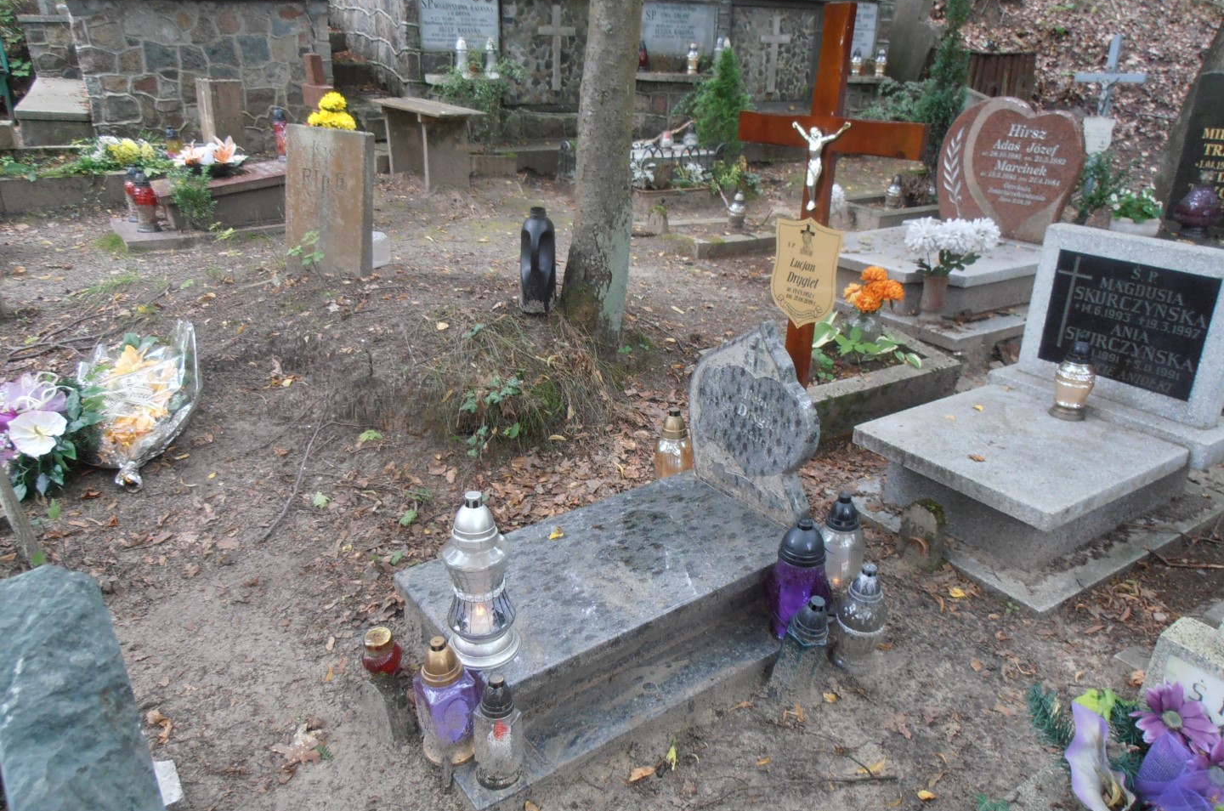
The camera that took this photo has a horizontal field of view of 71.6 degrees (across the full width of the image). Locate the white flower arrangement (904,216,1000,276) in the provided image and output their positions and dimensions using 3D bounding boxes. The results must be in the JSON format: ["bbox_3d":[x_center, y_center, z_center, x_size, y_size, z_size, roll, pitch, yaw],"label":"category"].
[{"bbox_3d":[1.550,-0.730,3.870,0.410,0.240,0.270,9,22,21],"label":"white flower arrangement"}]

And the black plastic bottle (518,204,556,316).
[{"bbox_3d":[-0.284,-0.555,3.250,0.118,0.395,0.120,7,22,17],"label":"black plastic bottle"}]

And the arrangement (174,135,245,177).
[{"bbox_3d":[-2.203,-1.360,4.650,0.360,0.200,0.270,-8,25,-23],"label":"arrangement"}]

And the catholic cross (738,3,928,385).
[{"bbox_3d":[0.718,-0.669,2.999,0.700,1.352,0.065,21,29,39],"label":"catholic cross"}]

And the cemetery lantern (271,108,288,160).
[{"bbox_3d":[-2.125,-1.741,5.450,0.100,0.340,0.100,-8,22,-21],"label":"cemetery lantern"}]

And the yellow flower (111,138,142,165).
[{"bbox_3d":[-2.859,-1.496,5.000,0.160,0.145,0.150,-10,26,-27],"label":"yellow flower"}]

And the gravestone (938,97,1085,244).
[{"bbox_3d":[2.105,-1.255,4.472,0.100,0.710,0.780,-11,23,-28],"label":"gravestone"}]

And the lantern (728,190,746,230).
[{"bbox_3d":[0.703,-1.087,4.721,0.108,0.200,0.108,2,23,0],"label":"lantern"}]

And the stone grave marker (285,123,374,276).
[{"bbox_3d":[-1.271,-0.915,3.833,0.354,0.629,0.115,9,19,4],"label":"stone grave marker"}]

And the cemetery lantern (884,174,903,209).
[{"bbox_3d":[1.815,-1.373,5.450,0.115,0.215,0.115,8,22,18],"label":"cemetery lantern"}]

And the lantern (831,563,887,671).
[{"bbox_3d":[0.578,0.476,1.953,0.120,0.252,0.120,2,23,0],"label":"lantern"}]

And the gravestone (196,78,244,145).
[{"bbox_3d":[-2.709,-2.011,5.900,0.240,0.510,0.250,-19,28,-41],"label":"gravestone"}]

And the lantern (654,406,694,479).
[{"bbox_3d":[0.210,0.135,2.917,0.130,0.270,0.130,2,21,4],"label":"lantern"}]

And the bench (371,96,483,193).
[{"bbox_3d":[-1.195,-1.712,5.537,0.360,0.450,1.300,-12,26,-29],"label":"bench"}]

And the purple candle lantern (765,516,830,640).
[{"bbox_3d":[0.438,0.393,1.984,0.145,0.293,0.145,2,23,0],"label":"purple candle lantern"}]

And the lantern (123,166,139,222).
[{"bbox_3d":[-2.719,-1.210,4.850,0.125,0.315,0.125,-11,24,-29],"label":"lantern"}]

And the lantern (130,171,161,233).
[{"bbox_3d":[-2.554,-1.113,4.650,0.127,0.310,0.127,-11,23,-28],"label":"lantern"}]

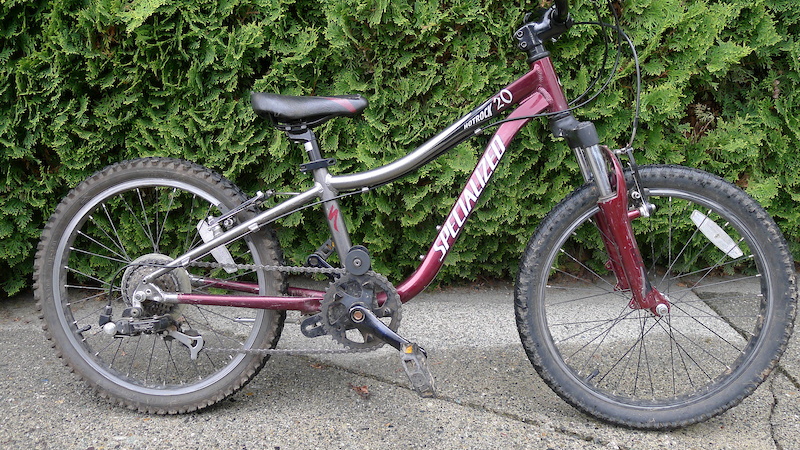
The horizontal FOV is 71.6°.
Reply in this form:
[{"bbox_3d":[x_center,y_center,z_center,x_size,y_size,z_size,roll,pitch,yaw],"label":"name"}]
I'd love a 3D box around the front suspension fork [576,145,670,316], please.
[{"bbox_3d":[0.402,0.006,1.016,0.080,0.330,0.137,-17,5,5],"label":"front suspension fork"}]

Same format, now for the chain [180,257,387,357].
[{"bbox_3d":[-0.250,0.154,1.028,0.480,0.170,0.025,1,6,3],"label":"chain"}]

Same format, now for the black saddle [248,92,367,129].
[{"bbox_3d":[-0.165,-0.209,1.021,0.217,0.066,0.145,1,6,3],"label":"black saddle"}]

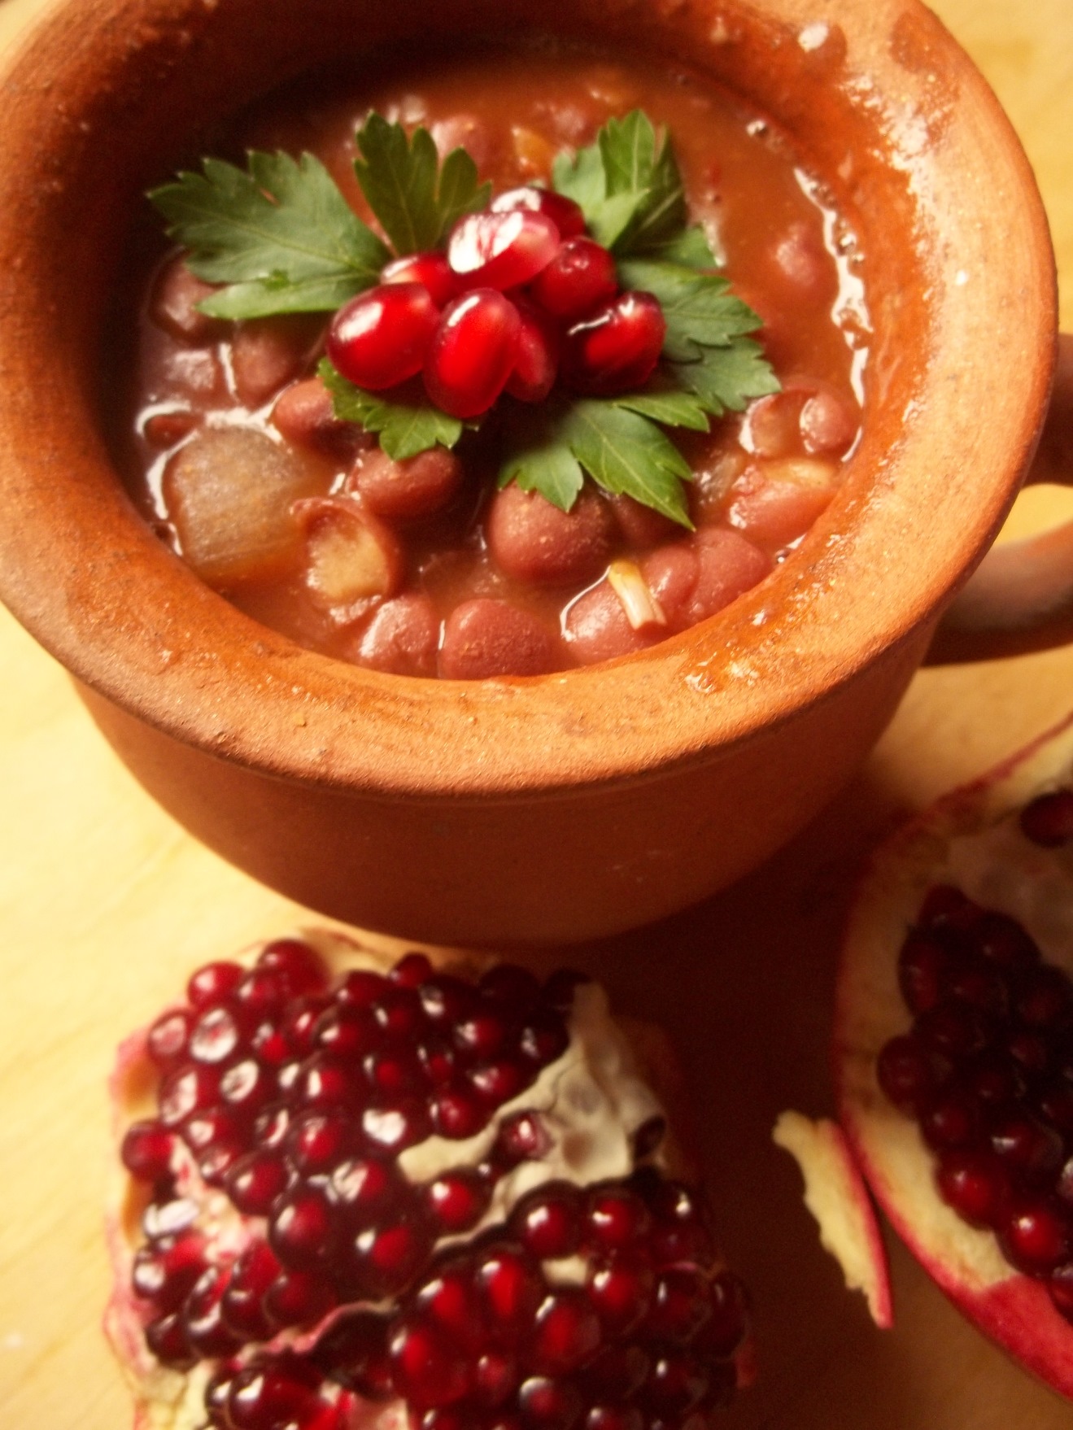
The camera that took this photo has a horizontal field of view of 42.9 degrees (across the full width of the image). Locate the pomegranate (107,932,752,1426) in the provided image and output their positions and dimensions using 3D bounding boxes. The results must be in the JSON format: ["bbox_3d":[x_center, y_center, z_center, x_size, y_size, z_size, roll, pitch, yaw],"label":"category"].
[{"bbox_3d":[-0.014,0.067,0.175,0.083,0.055,0.080,0,65,0],"label":"pomegranate"}]

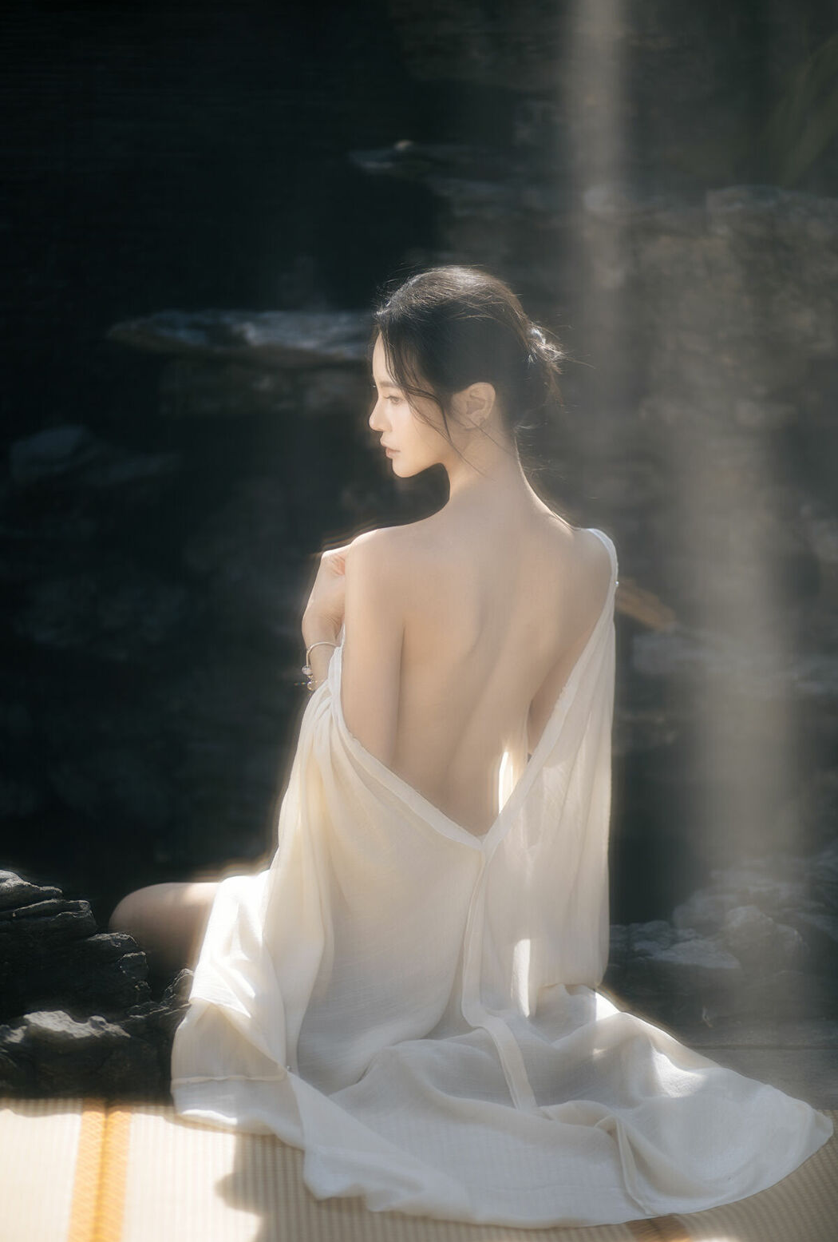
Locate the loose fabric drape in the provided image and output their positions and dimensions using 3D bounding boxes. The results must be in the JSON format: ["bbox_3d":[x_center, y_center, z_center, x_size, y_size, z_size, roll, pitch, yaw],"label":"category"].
[{"bbox_3d":[0.066,0.236,3.315,0.710,0.630,0.780,-3,13,-15],"label":"loose fabric drape"}]

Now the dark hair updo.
[{"bbox_3d":[0.054,-0.292,3.300,0.215,0.195,0.175,4,13,14],"label":"dark hair updo"}]

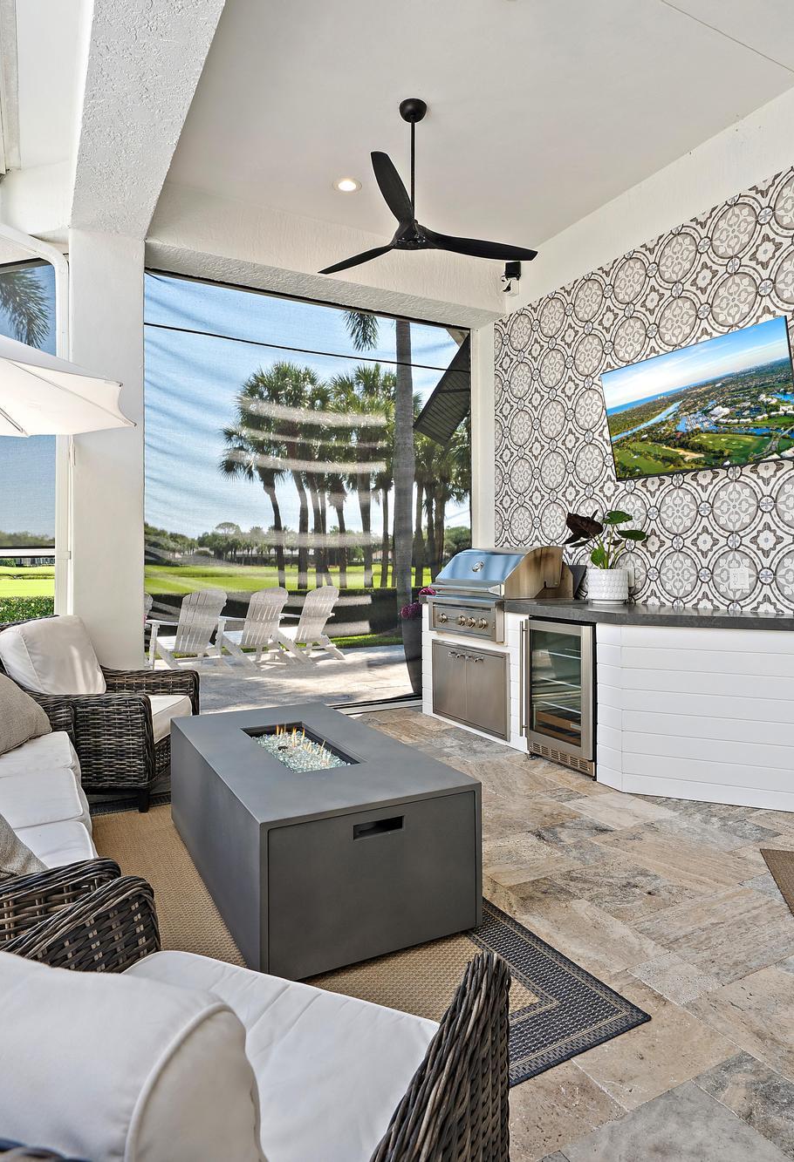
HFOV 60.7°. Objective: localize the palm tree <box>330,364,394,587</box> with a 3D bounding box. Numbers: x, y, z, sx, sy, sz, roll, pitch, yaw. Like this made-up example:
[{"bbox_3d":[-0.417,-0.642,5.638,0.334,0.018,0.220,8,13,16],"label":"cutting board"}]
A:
[{"bbox_3d":[-1.320,-3.768,25.910,2.700,8.600,2.700,0,1,0],"label":"palm tree"}]

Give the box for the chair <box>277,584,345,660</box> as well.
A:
[{"bbox_3d":[-1.150,0.523,8.517,0.850,0.930,0.750,1,2,40],"label":"chair"}]

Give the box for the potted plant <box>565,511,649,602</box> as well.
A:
[{"bbox_3d":[1.430,-0.156,4.617,0.540,0.620,0.450,0,2,18],"label":"potted plant"}]

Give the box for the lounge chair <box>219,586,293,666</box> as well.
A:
[{"bbox_3d":[-1.640,0.528,8.140,0.750,0.930,0.880,-1,1,-37],"label":"lounge chair"}]

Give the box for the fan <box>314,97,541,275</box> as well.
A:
[{"bbox_3d":[0.090,-2.277,3.810,1.460,0.800,1.420,0,1,0],"label":"fan"}]

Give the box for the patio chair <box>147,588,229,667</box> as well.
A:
[{"bbox_3d":[-2.350,0.541,7.817,0.750,0.930,0.850,-1,2,-44],"label":"patio chair"}]

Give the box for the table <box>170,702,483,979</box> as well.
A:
[{"bbox_3d":[-0.390,0.913,2.756,0.760,0.490,1.460,-1,1,-27],"label":"table"}]

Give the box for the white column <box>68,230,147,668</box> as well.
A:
[{"bbox_3d":[-2.050,-0.619,4.780,0.470,3.440,0.480,-1,1,-27],"label":"white column"}]

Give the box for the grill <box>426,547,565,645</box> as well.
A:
[{"bbox_3d":[0.729,0.075,4.974,0.660,0.630,0.850,-1,2,-28],"label":"grill"}]

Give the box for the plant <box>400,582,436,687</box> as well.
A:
[{"bbox_3d":[0.270,0.540,6.516,0.470,1.000,0.470,0,1,0],"label":"plant"}]

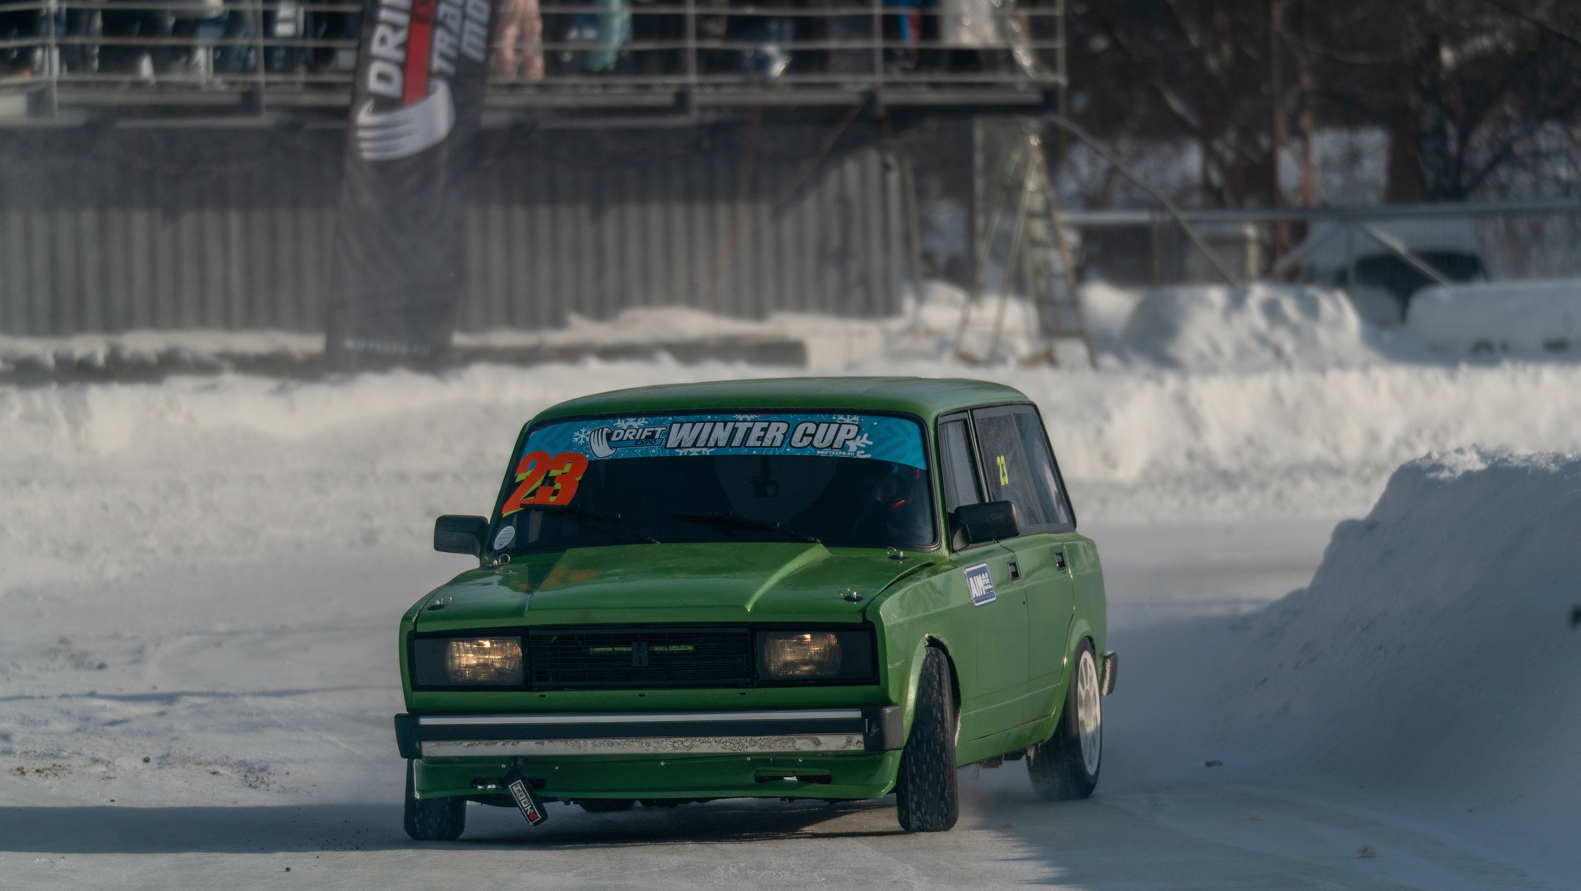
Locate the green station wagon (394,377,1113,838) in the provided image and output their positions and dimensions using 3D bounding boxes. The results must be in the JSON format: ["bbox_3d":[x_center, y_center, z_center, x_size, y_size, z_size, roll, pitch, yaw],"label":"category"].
[{"bbox_3d":[-0.077,0.488,46.600,1.670,1.400,4.120,-1,1,11],"label":"green station wagon"}]

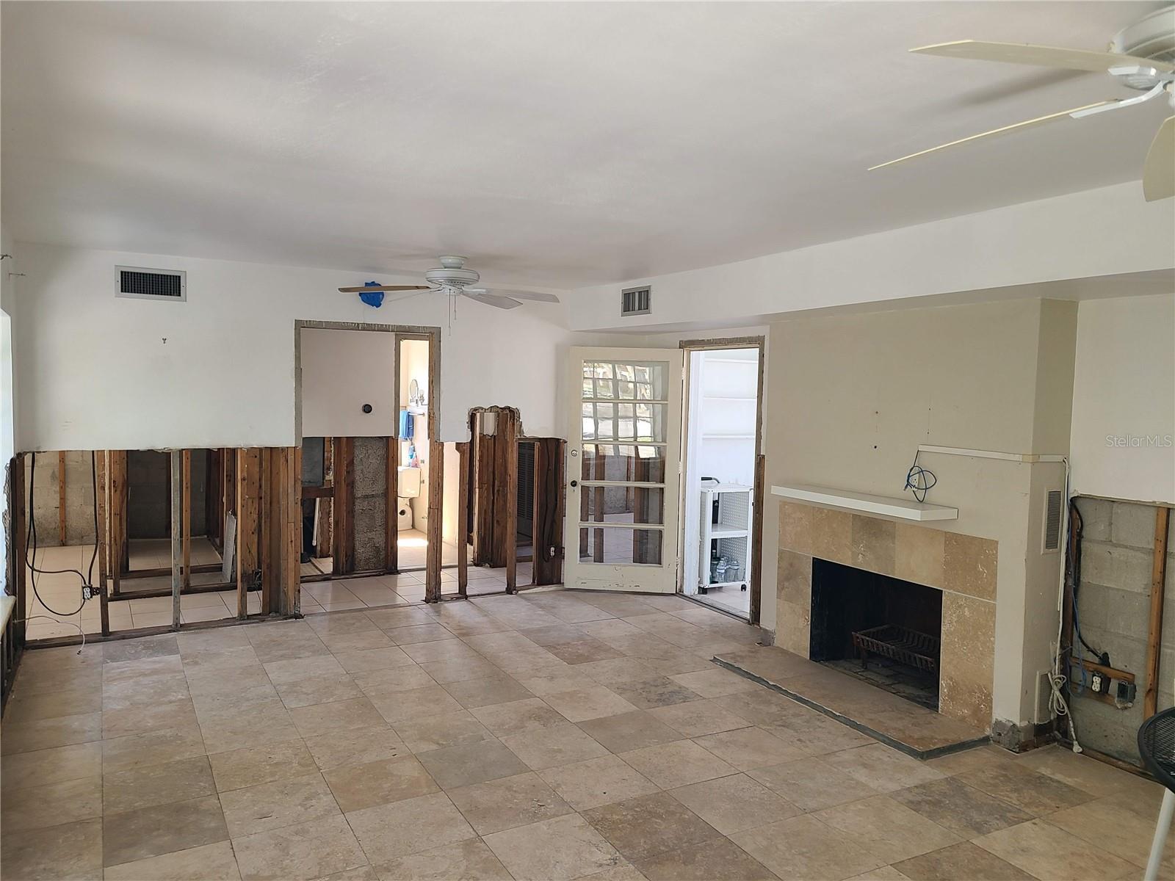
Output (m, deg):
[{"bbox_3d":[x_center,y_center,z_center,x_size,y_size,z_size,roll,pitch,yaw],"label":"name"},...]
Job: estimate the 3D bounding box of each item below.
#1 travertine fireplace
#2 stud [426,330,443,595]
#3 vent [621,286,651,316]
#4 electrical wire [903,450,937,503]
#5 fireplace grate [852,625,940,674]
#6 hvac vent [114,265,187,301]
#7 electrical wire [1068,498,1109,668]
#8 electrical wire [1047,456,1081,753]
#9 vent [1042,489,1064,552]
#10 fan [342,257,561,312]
[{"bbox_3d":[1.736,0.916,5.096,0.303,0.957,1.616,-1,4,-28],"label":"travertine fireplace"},{"bbox_3d":[-1.178,0.210,6.803,0.086,2.060,0.096,-1,4,-28],"label":"stud"},{"bbox_3d":[0.345,-1.008,6.403,0.030,0.202,0.414,-1,4,-28],"label":"vent"},{"bbox_3d":[1.757,0.192,4.693,0.071,0.288,0.197,-1,4,-28],"label":"electrical wire"},{"bbox_3d":[1.931,1.288,5.257,0.384,0.207,0.636,-1,4,-28],"label":"fireplace grate"},{"bbox_3d":[-2.829,-1.012,5.715,0.416,0.198,0.030,-1,4,-28],"label":"hvac vent"},{"bbox_3d":[2.372,0.665,4.168,0.061,0.742,0.212,-1,4,-28],"label":"electrical wire"},{"bbox_3d":[2.276,0.772,4.210,0.106,1.374,0.111,-1,4,-28],"label":"electrical wire"},{"bbox_3d":[2.244,0.386,4.236,0.129,0.313,0.020,-1,4,-28],"label":"vent"},{"bbox_3d":[-0.826,-1.006,5.457,1.323,0.273,1.323,-1,4,-28],"label":"fan"}]

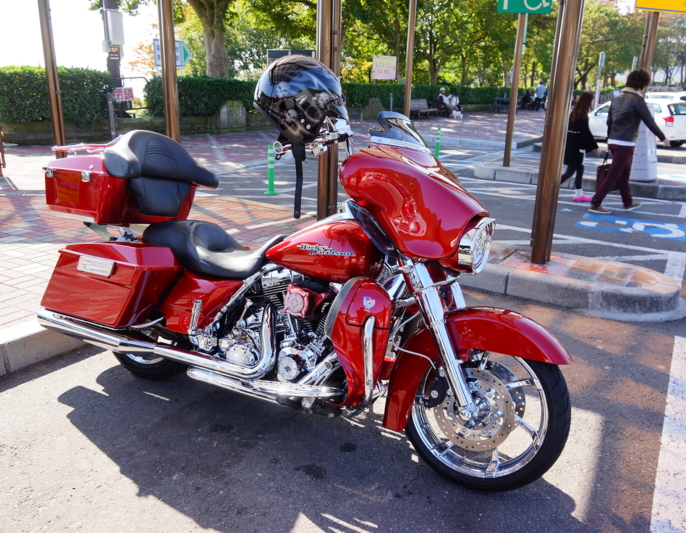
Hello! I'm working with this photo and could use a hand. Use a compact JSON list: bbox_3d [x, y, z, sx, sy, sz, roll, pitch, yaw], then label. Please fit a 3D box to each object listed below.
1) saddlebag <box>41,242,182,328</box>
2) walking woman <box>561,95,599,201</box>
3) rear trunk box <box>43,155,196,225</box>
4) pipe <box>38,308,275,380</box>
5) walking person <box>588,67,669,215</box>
[{"bbox_3d":[-1.007,0.071,2.632,0.630,0.315,0.230,10,8,26],"label":"saddlebag"},{"bbox_3d":[3.333,-1.675,8.405,0.580,1.490,0.450,-3,18,-14],"label":"walking woman"},{"bbox_3d":[-1.093,-0.383,2.988,0.460,0.310,0.560,10,8,26],"label":"rear trunk box"},{"bbox_3d":[-0.846,0.219,2.600,1.290,0.340,0.140,10,8,26],"label":"pipe"},{"bbox_3d":[3.715,-1.601,7.724,0.800,1.750,0.520,-5,18,-21],"label":"walking person"}]

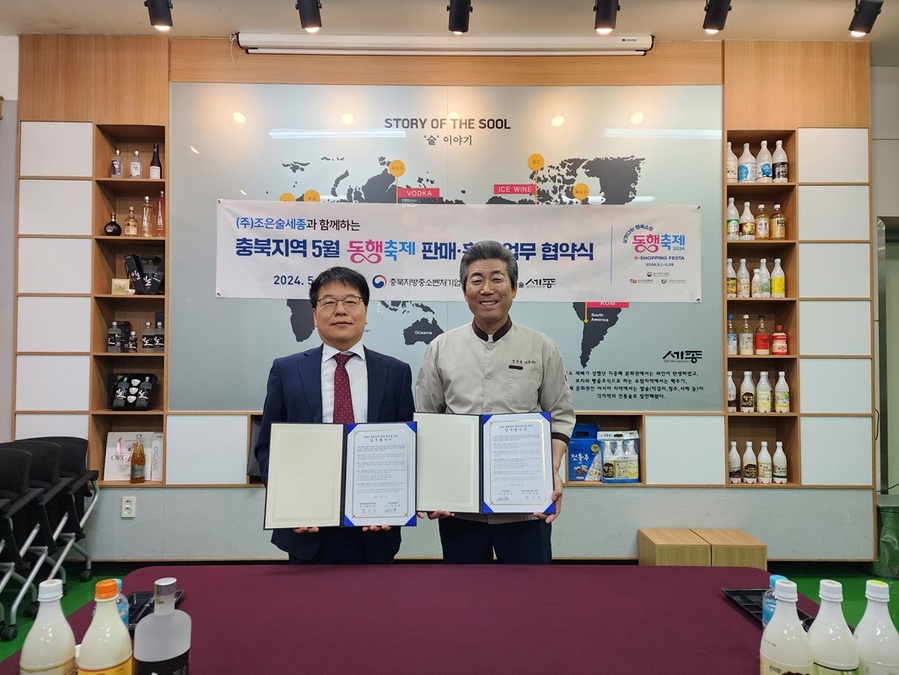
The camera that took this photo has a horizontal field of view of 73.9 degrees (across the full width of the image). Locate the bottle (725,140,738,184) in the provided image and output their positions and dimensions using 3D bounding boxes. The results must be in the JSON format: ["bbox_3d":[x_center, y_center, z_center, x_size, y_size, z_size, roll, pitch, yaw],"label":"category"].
[{"bbox_3d":[1.749,-1.090,3.737,0.093,0.262,0.093,0,-1,-1],"label":"bottle"}]

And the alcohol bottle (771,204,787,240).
[{"bbox_3d":[2.045,-0.706,3.714,0.077,0.238,0.077,0,-1,-1],"label":"alcohol bottle"}]

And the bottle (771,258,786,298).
[{"bbox_3d":[2.042,-0.362,3.707,0.073,0.251,0.073,0,-1,-1],"label":"bottle"}]

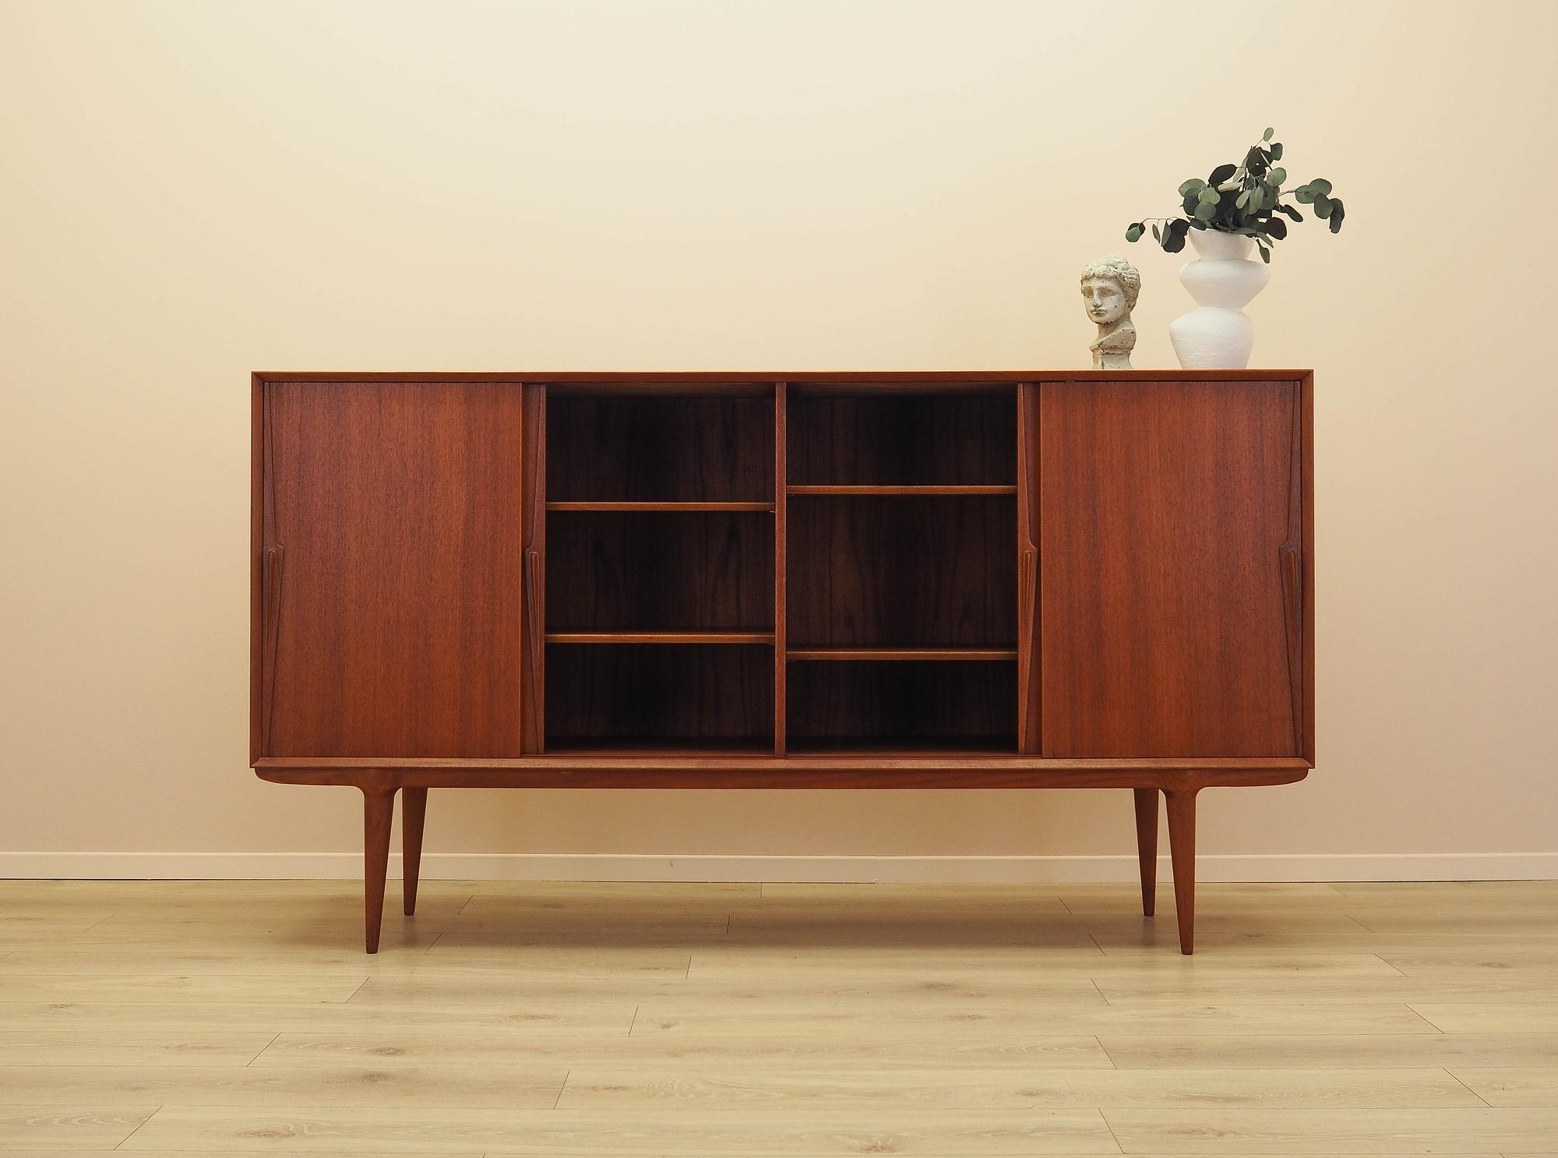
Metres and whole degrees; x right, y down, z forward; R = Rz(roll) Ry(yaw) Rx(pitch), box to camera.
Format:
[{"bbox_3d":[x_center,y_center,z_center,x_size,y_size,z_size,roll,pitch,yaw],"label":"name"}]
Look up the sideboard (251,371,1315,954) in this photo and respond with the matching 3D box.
[{"bbox_3d":[0.007,0.159,3.083,2.000,1.100,0.410,0,1,0],"label":"sideboard"}]

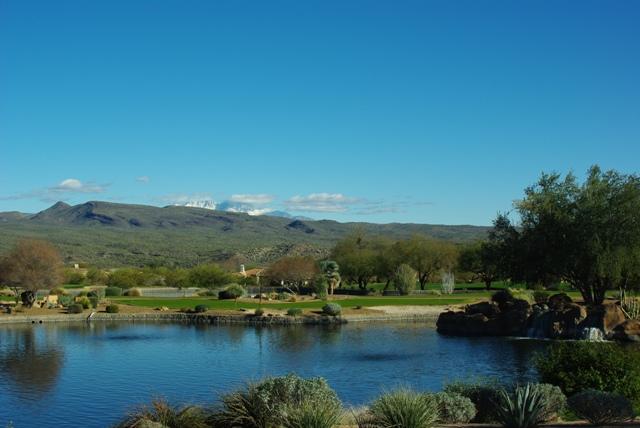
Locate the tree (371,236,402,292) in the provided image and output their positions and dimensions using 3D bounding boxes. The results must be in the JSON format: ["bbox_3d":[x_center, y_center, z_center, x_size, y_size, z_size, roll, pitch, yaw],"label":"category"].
[{"bbox_3d":[9.055,6.690,101.000,4.460,7.298,4.460,0,-3,0],"label":"tree"}]

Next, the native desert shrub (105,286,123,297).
[{"bbox_3d":[-23.764,8.948,86.000,2.071,1.093,1.864,0,-3,0],"label":"native desert shrub"}]

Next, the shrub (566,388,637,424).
[{"bbox_3d":[6.081,4.173,16.200,1.474,0.726,1.327,0,-3,0],"label":"shrub"}]

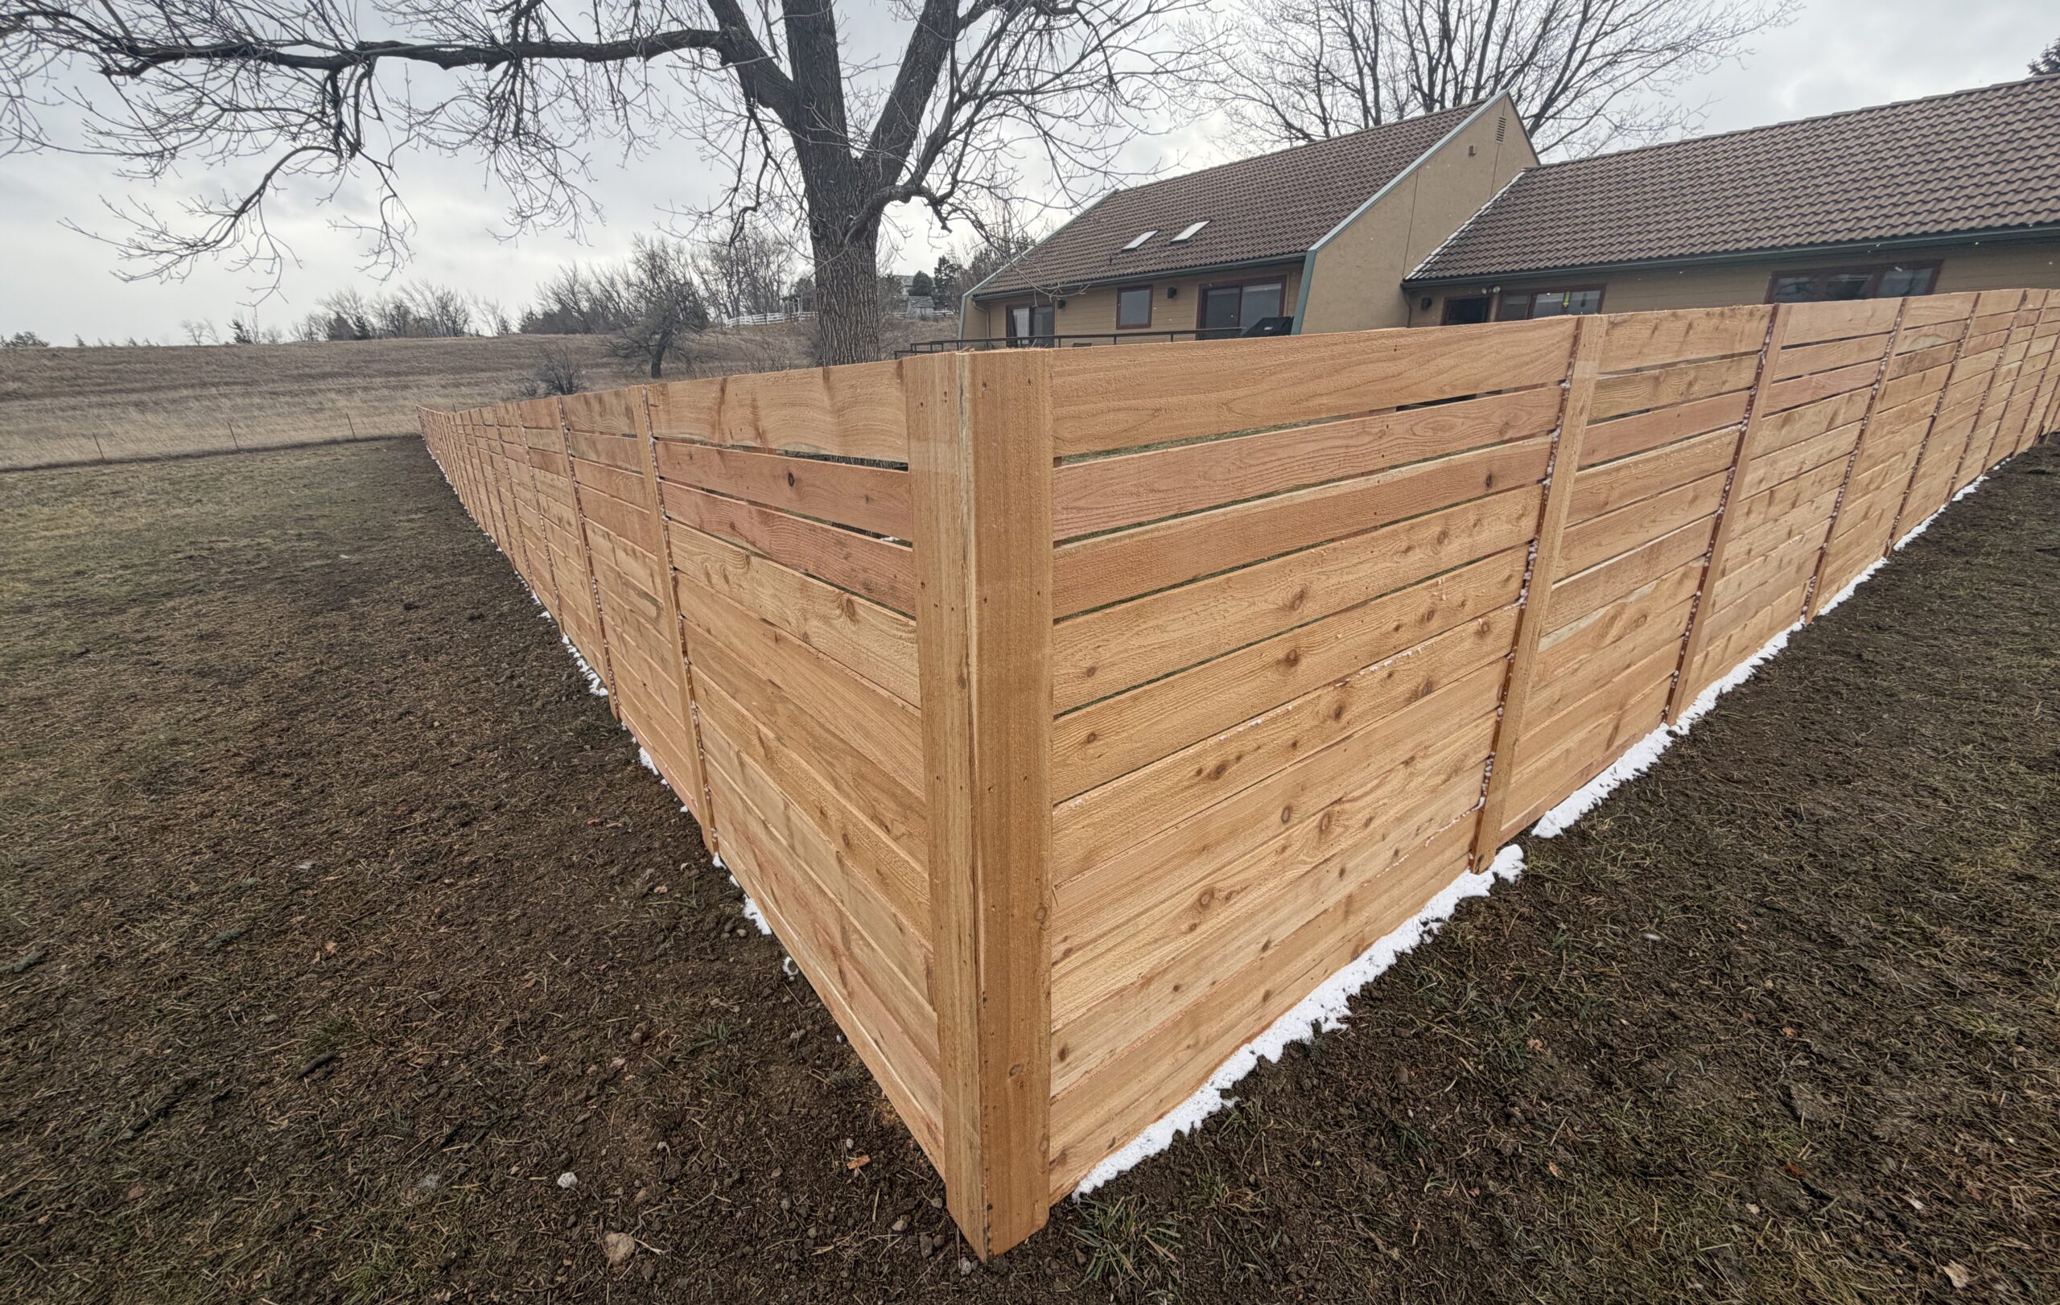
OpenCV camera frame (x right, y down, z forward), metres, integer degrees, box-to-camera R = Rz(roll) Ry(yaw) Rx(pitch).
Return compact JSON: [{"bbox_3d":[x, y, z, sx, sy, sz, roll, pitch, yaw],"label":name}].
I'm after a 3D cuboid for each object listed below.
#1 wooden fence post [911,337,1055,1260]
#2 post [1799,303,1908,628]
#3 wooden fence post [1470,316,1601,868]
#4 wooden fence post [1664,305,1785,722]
[{"bbox_3d":[-0.066,0.328,1.318,0.139,1.516,0.145,-14,24,-34],"label":"wooden fence post"},{"bbox_3d":[3.901,-0.871,3.994,0.133,1.515,0.090,-14,24,-34],"label":"post"},{"bbox_3d":[1.284,-0.098,2.198,0.133,1.460,0.090,-14,24,-34],"label":"wooden fence post"},{"bbox_3d":[2.451,-0.442,2.999,0.133,1.490,0.090,-14,24,-34],"label":"wooden fence post"}]

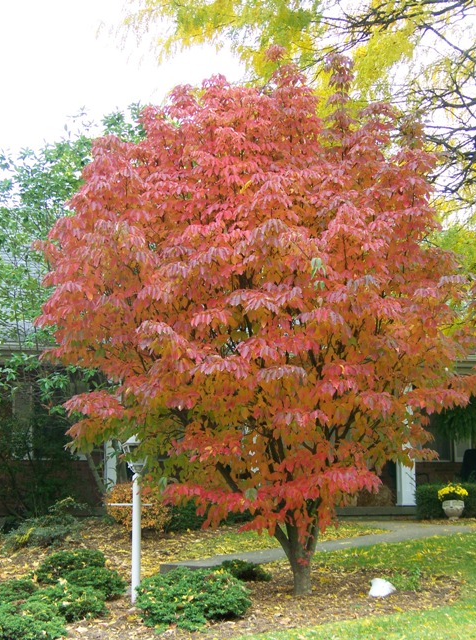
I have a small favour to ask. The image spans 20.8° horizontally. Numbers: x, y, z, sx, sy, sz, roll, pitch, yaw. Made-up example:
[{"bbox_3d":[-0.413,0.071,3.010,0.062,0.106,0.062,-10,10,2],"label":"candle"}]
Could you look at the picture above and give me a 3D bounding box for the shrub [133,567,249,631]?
[{"bbox_3d":[-0.425,2.547,12.100,1.080,0.500,1.000,0,-5,0],"label":"shrub"}]

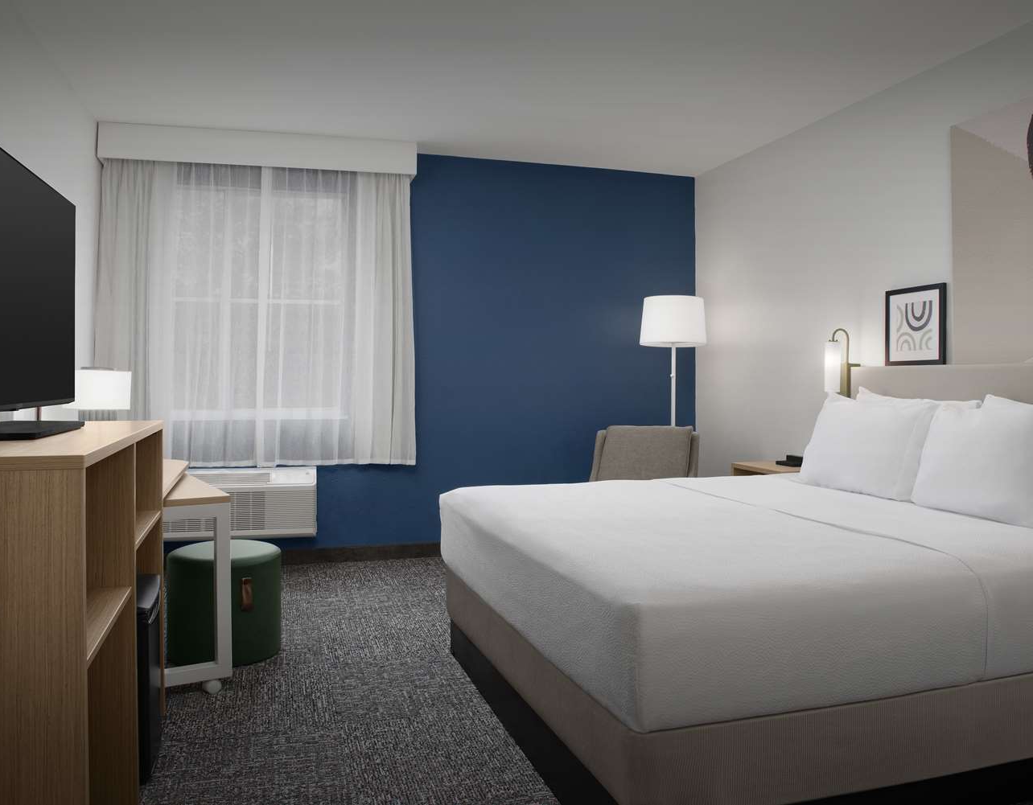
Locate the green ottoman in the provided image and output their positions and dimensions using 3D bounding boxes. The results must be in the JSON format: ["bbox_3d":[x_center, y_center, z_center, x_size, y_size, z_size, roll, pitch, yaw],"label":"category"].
[{"bbox_3d":[-1.203,0.811,3.339,0.440,0.430,0.440,-1,2,-17],"label":"green ottoman"}]

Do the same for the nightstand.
[{"bbox_3d":[1.443,0.666,4.138,0.460,0.660,0.500,-1,2,-17],"label":"nightstand"}]

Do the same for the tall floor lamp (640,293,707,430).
[{"bbox_3d":[0.986,0.147,5.080,0.420,1.640,0.420,-1,2,-17],"label":"tall floor lamp"}]

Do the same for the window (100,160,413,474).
[{"bbox_3d":[-1.440,-0.479,4.608,1.680,1.700,0.160,-1,2,-17],"label":"window"}]

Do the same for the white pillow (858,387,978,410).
[{"bbox_3d":[1.702,0.165,3.386,0.180,0.430,0.680,12,-2,-17],"label":"white pillow"}]

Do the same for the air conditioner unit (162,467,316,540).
[{"bbox_3d":[-1.693,0.583,4.568,1.070,0.410,0.210,-1,2,-17],"label":"air conditioner unit"}]

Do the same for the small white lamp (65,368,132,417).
[{"bbox_3d":[-1.681,-0.050,3.226,0.270,0.180,0.270,-1,2,-17],"label":"small white lamp"}]

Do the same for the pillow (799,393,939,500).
[{"bbox_3d":[1.515,0.171,3.349,0.180,0.420,0.660,17,-3,-17],"label":"pillow"}]

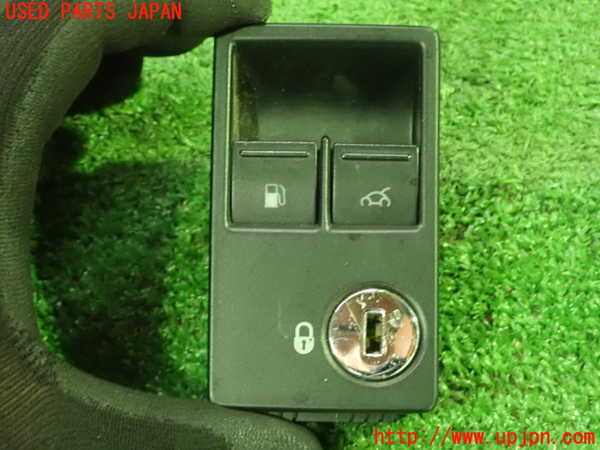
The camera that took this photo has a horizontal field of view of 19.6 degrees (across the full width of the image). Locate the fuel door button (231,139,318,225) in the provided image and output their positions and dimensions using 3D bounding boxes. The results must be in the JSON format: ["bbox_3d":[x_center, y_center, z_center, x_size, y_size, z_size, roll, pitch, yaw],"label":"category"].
[{"bbox_3d":[-0.006,-0.009,0.382,0.018,0.007,0.018,1,85,0],"label":"fuel door button"}]

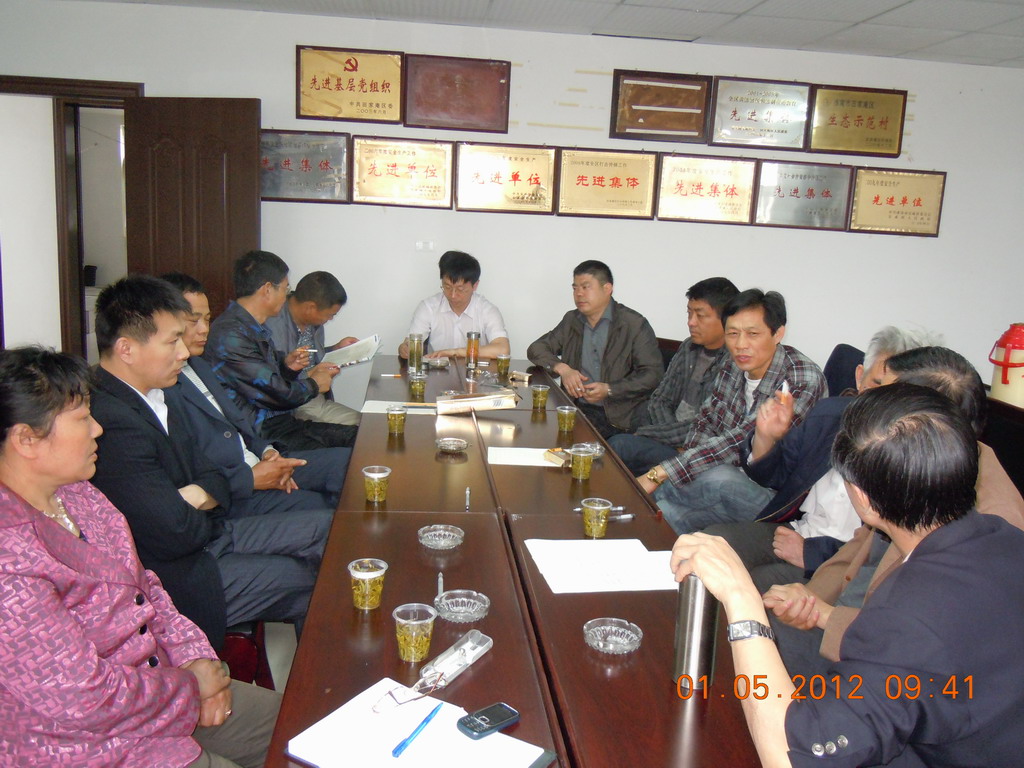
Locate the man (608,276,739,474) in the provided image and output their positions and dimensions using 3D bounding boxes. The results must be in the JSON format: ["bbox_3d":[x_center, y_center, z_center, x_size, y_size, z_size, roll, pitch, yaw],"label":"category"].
[{"bbox_3d":[0.672,0.238,3.376,0.740,1.285,0.530,-6,14,-38],"label":"man"}]

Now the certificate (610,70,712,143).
[{"bbox_3d":[0.862,-1.597,5.128,0.585,0.384,0.025,1,10,-7],"label":"certificate"}]

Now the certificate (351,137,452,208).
[{"bbox_3d":[-0.614,-1.192,5.018,0.585,0.384,0.025,1,10,-7],"label":"certificate"}]

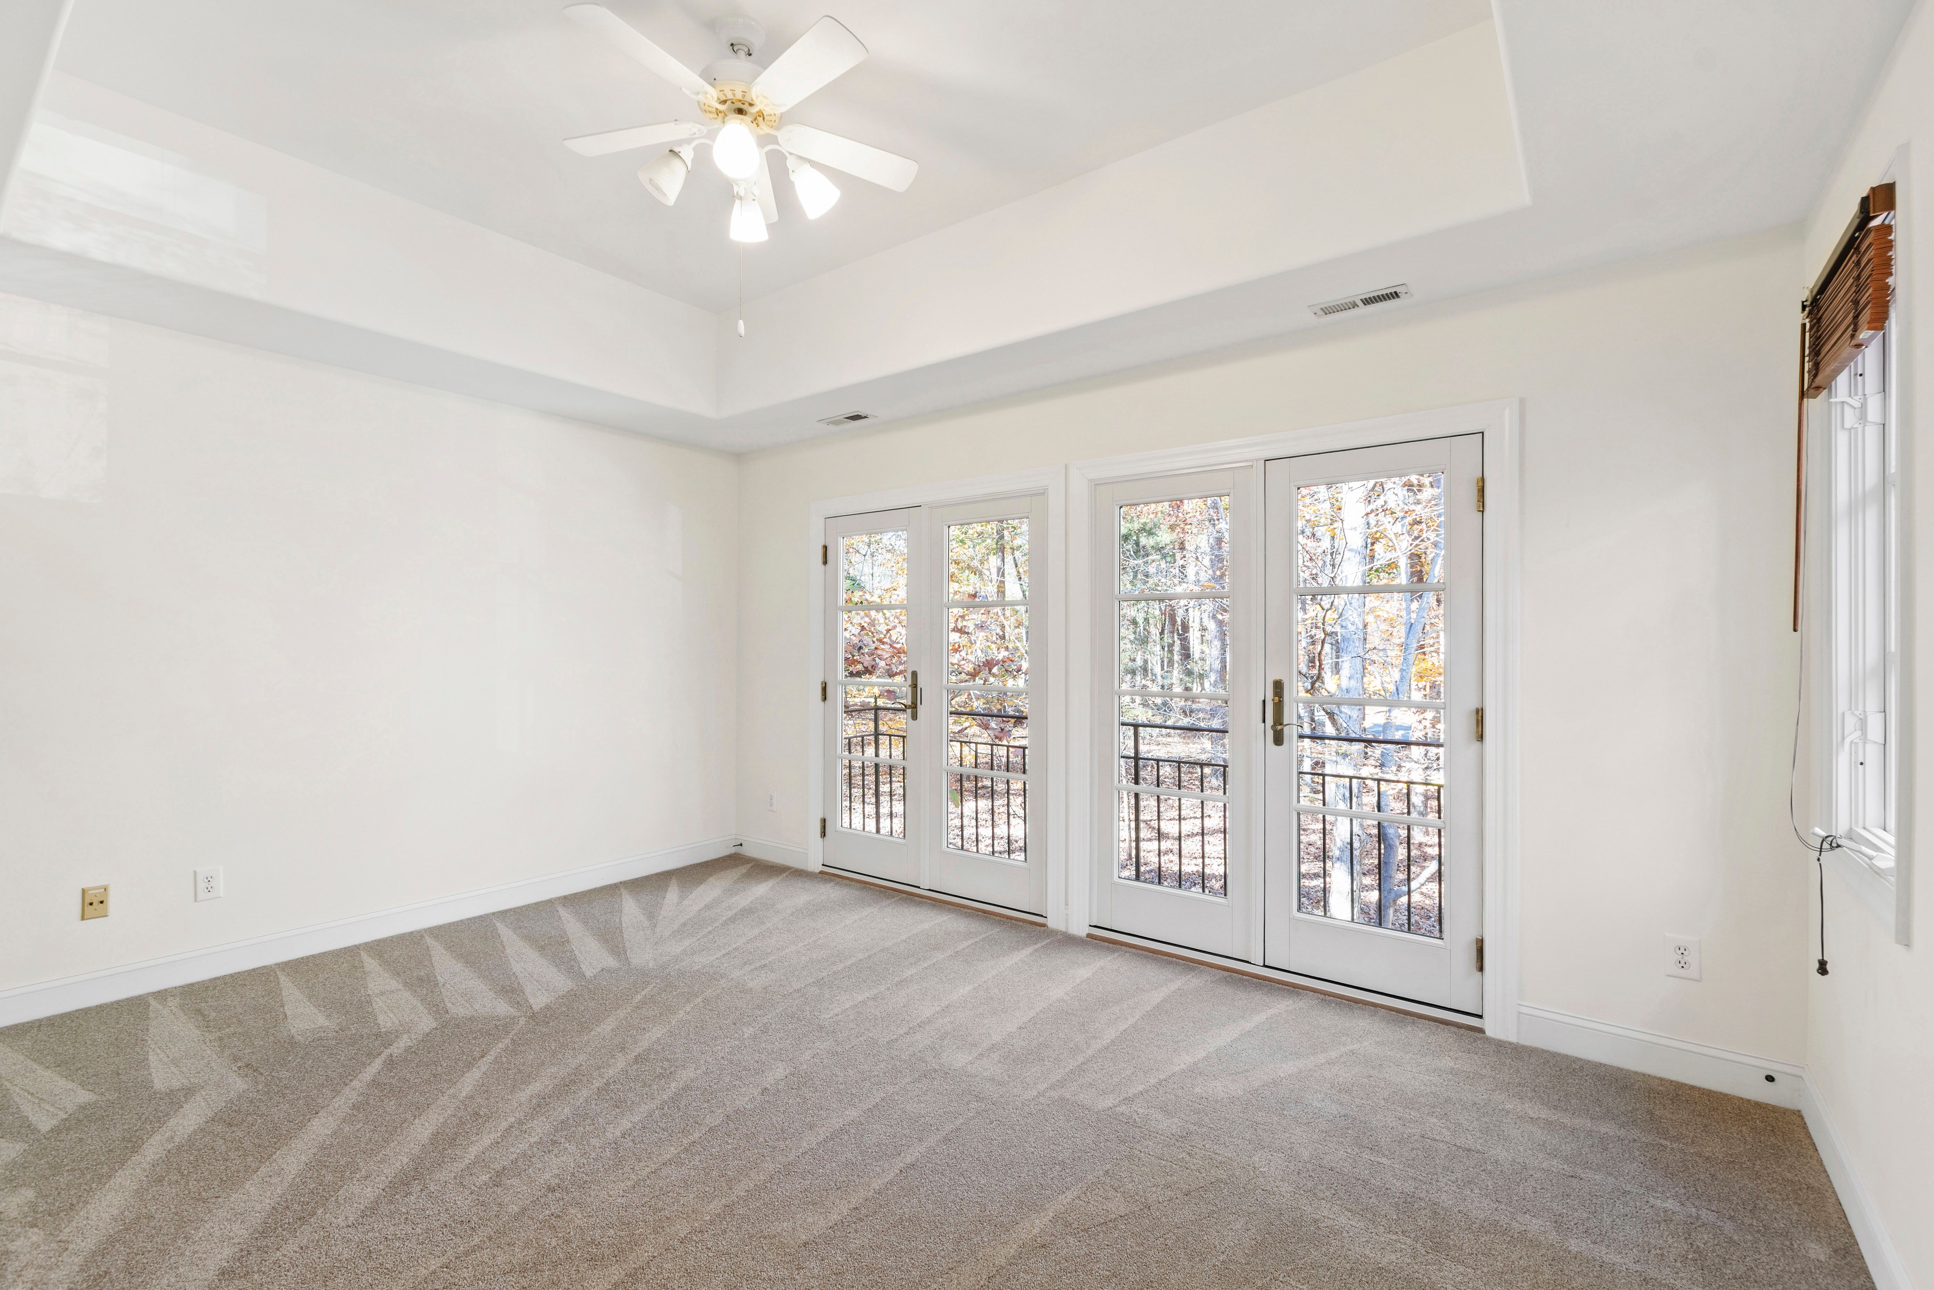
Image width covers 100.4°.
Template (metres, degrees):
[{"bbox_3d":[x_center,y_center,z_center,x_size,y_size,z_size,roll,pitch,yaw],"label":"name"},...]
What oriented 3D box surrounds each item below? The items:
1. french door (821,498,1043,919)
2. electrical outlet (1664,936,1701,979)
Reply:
[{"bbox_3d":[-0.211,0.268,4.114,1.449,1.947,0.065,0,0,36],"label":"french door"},{"bbox_3d":[2.114,0.922,2.377,0.081,0.125,0.008,0,0,36],"label":"electrical outlet"}]

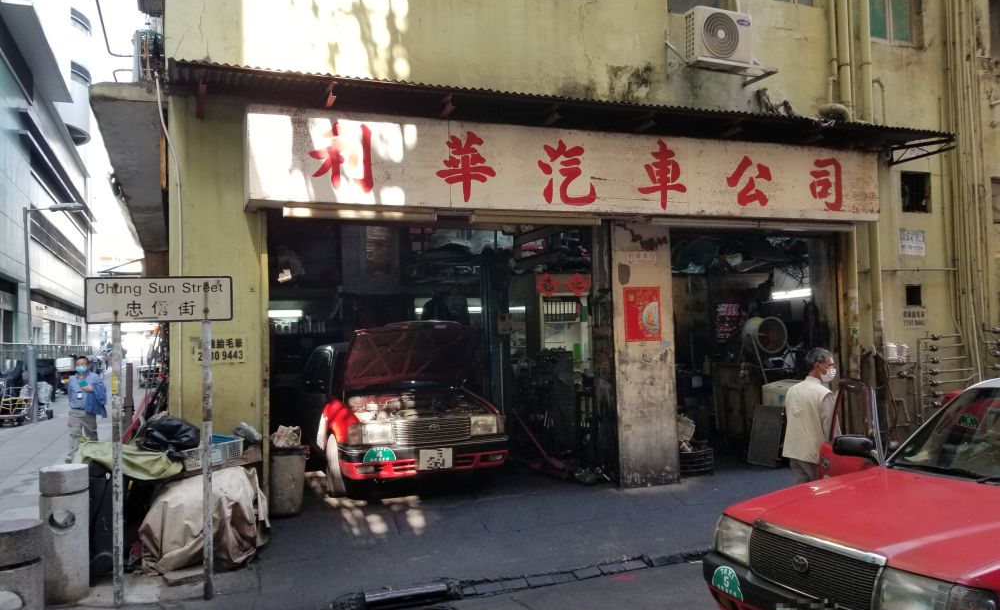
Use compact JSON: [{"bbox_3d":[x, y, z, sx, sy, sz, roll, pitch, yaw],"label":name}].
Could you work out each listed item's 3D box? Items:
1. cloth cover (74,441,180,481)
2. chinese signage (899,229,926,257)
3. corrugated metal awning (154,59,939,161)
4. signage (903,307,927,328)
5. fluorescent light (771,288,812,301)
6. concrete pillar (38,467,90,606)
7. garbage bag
[{"bbox_3d":[-2.844,1.198,5.750,0.720,0.220,0.500,-1,-3,-20],"label":"cloth cover"},{"bbox_3d":[4.825,-0.731,8.785,0.410,0.310,0.020,-1,-3,-20],"label":"chinese signage"},{"bbox_3d":[1.181,-1.889,7.602,8.260,0.230,0.900,-1,-2,-20],"label":"corrugated metal awning"},{"bbox_3d":[4.828,0.145,8.737,0.345,0.230,0.010,-1,-3,-20],"label":"signage"},{"bbox_3d":[3.956,-0.142,10.261,0.100,0.110,0.733,-1,-2,-20],"label":"fluorescent light"},{"bbox_3d":[-3.008,1.573,5.181,0.330,0.876,0.330,-1,-2,-20],"label":"concrete pillar"},{"bbox_3d":[-2.646,1.067,6.050,0.450,0.340,0.400,-1,-2,-20],"label":"garbage bag"}]

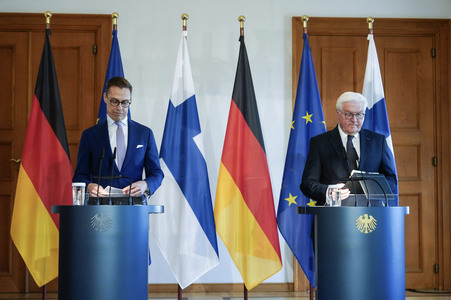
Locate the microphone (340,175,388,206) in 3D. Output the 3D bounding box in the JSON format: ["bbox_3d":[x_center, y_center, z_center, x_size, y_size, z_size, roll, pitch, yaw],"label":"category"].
[{"bbox_3d":[0.744,0.213,4.075,0.250,0.174,0.140,0,-4,0],"label":"microphone"}]

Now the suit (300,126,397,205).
[{"bbox_3d":[0.684,0.267,4.232,0.560,0.820,0.420,0,-4,-1],"label":"suit"}]

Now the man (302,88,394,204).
[{"bbox_3d":[0.681,0.523,4.195,0.560,1.723,0.460,0,-4,-1],"label":"man"}]

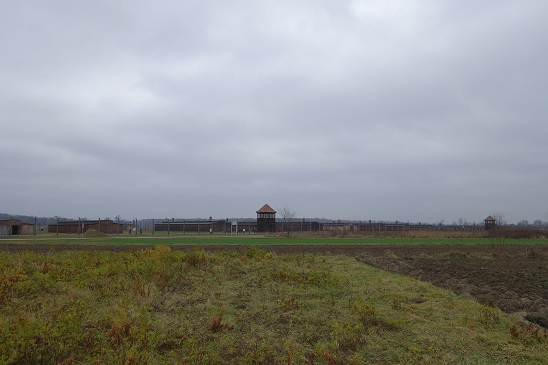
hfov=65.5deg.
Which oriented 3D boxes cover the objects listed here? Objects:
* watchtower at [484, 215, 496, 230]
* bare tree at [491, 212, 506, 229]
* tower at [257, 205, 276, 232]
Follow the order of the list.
[{"bbox_3d":[108.325,20.495,213.000,3.950,7.900,3.950,5,-8,-41],"label":"watchtower"},{"bbox_3d":[117.122,20.476,222.000,7.700,9.500,7.700,0,-6,0],"label":"bare tree"},{"bbox_3d":[-2.033,9.921,115.500,3.950,7.900,3.950,5,-8,-41],"label":"tower"}]

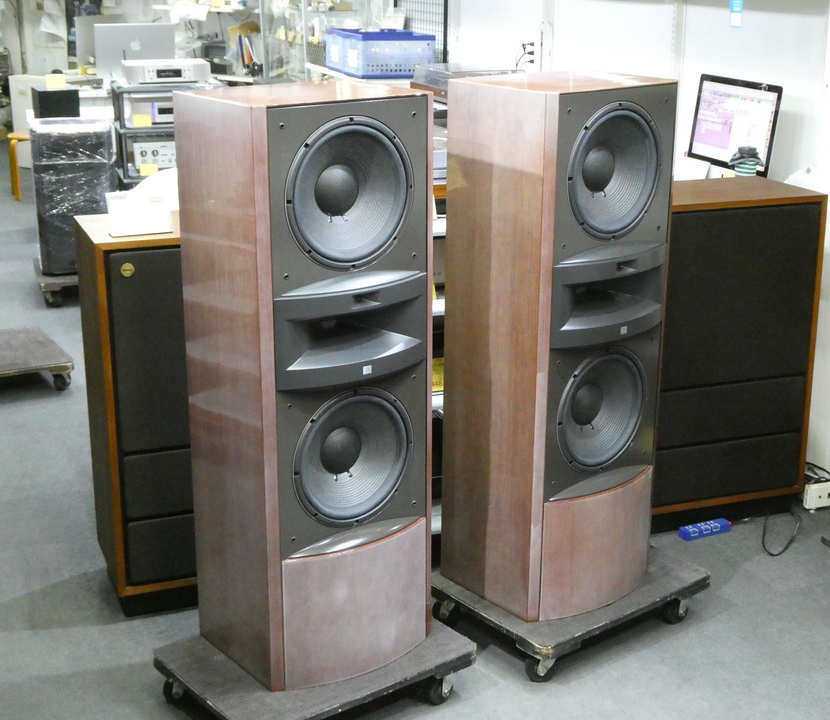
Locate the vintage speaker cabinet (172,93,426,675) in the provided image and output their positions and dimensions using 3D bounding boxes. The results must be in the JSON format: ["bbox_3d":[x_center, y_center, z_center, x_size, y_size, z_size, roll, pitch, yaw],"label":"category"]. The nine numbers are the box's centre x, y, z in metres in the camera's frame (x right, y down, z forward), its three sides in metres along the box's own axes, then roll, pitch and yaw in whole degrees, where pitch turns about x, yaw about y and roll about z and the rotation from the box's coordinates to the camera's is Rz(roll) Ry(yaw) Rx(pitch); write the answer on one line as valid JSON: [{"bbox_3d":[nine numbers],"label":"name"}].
[{"bbox_3d":[-0.210,0.053,2.822,0.430,1.233,0.376,-13,21,-36],"label":"vintage speaker cabinet"}]

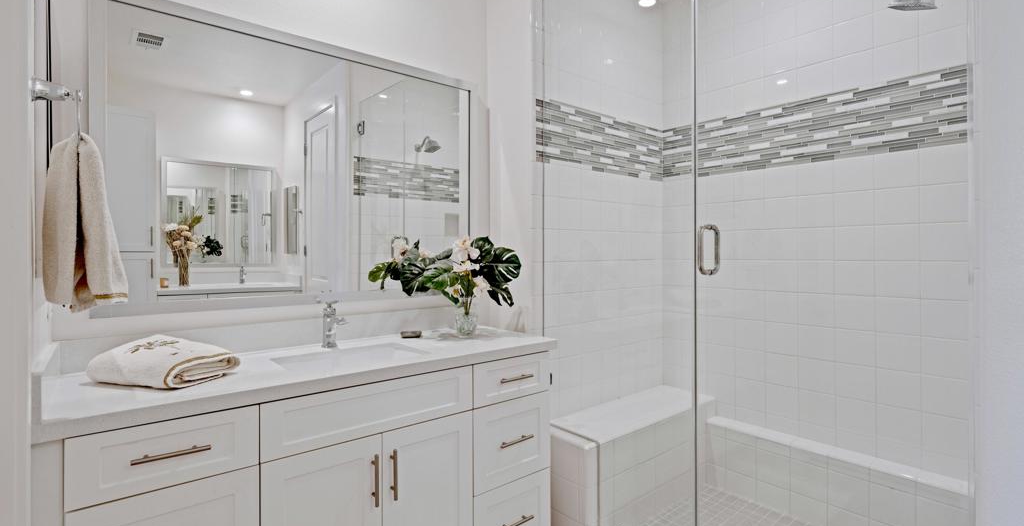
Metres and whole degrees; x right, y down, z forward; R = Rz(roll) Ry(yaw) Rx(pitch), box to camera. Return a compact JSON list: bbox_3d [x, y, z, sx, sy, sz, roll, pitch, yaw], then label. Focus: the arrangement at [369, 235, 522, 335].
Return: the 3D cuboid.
[{"bbox_3d":[-0.219,0.099,2.052,0.472,0.441,0.333,-1,1,-40],"label":"arrangement"}]

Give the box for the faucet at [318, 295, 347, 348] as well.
[{"bbox_3d":[-0.676,0.224,1.827,0.060,0.203,0.155,-1,1,-40],"label":"faucet"}]

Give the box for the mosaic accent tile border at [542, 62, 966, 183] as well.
[{"bbox_3d":[0.959,-0.617,1.987,1.032,0.296,1.435,-1,1,-40],"label":"mosaic accent tile border"}]

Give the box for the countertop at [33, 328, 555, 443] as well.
[{"bbox_3d":[-0.596,0.349,1.733,1.555,0.047,0.560,-1,1,-40],"label":"countertop"}]

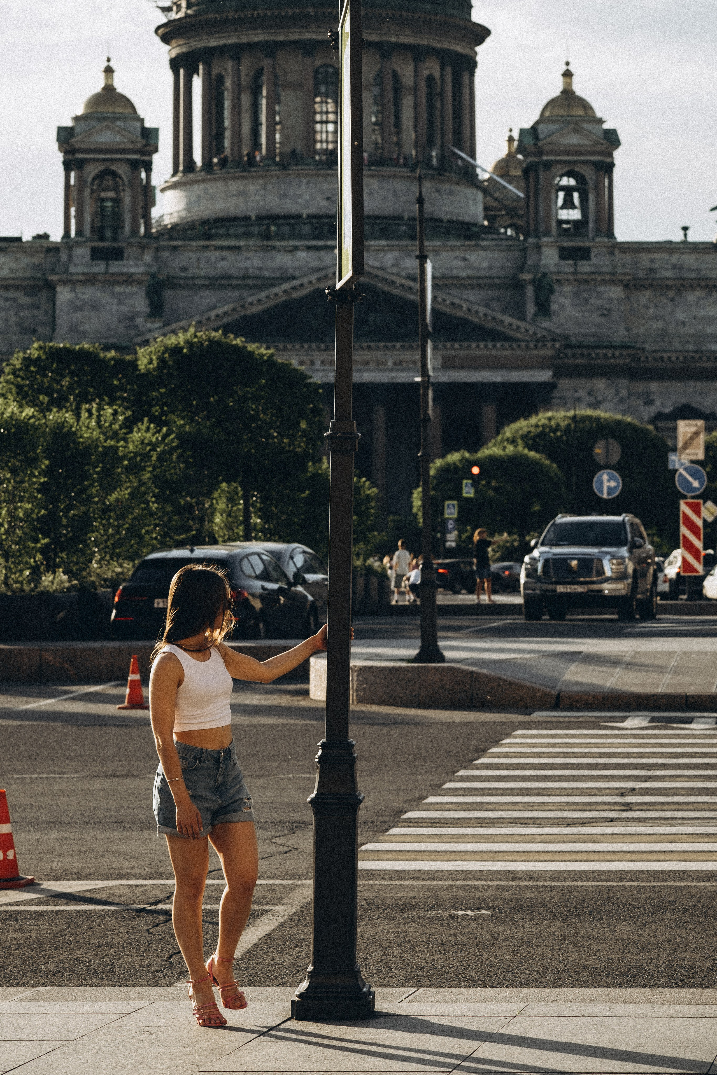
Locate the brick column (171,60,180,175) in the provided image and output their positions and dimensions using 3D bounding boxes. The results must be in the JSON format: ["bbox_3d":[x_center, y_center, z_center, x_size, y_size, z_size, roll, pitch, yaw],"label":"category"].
[{"bbox_3d":[-21.241,-49.149,335.500,1.350,13.400,1.350,0,0,-4],"label":"brick column"}]

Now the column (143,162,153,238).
[{"bbox_3d":[-22.565,-36.286,307.700,1.100,8.300,1.100,0,0,-4],"label":"column"}]

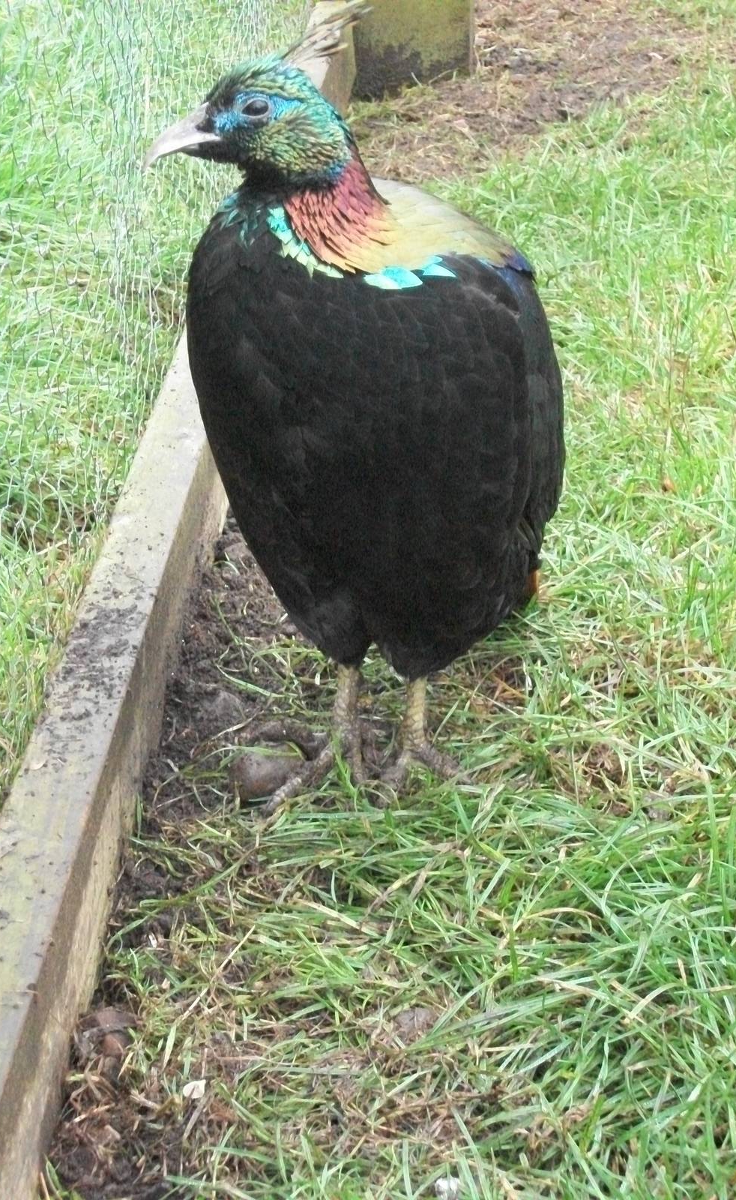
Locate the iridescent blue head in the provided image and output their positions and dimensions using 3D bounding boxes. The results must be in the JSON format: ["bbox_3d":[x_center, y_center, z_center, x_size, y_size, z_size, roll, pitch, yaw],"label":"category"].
[{"bbox_3d":[-0.062,-0.245,1.371,0.106,0.064,0.050,-3,21,-7],"label":"iridescent blue head"}]

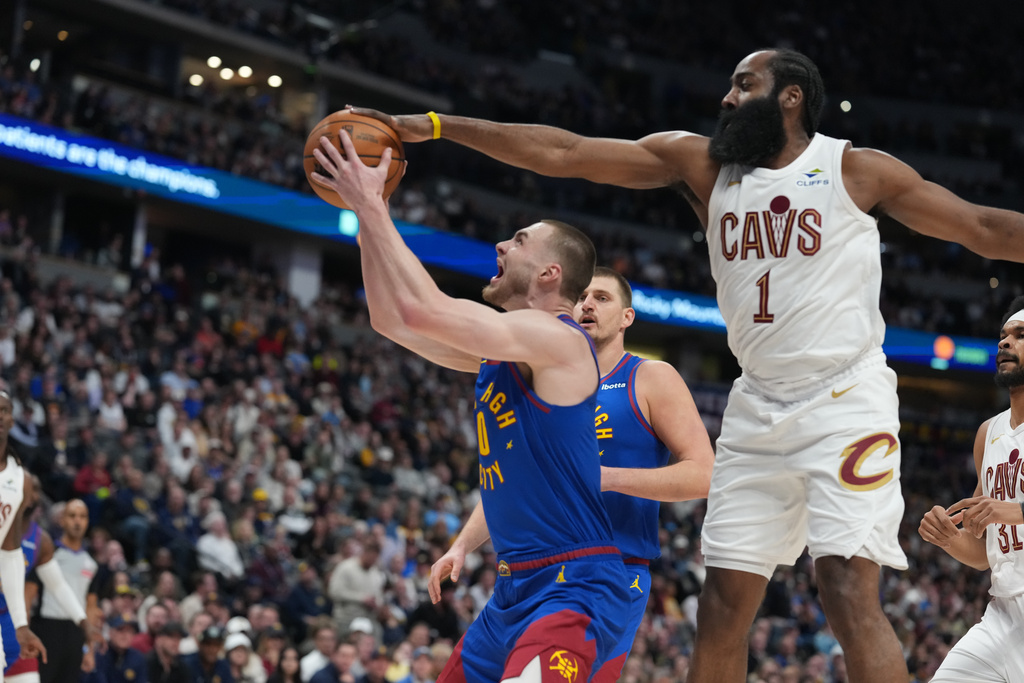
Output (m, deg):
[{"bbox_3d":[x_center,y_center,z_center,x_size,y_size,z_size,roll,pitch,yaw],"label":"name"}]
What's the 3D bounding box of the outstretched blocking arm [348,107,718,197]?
[{"bbox_3d":[0.049,-0.461,5.740,0.880,0.165,0.170,7,-10,-1],"label":"outstretched blocking arm"}]

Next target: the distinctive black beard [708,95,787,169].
[{"bbox_3d":[0.555,-0.496,5.700,0.165,0.170,0.165,7,-10,-20],"label":"distinctive black beard"}]

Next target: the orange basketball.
[{"bbox_3d":[-0.373,-0.431,5.740,0.240,0.240,0.240,3,-10,0],"label":"orange basketball"}]

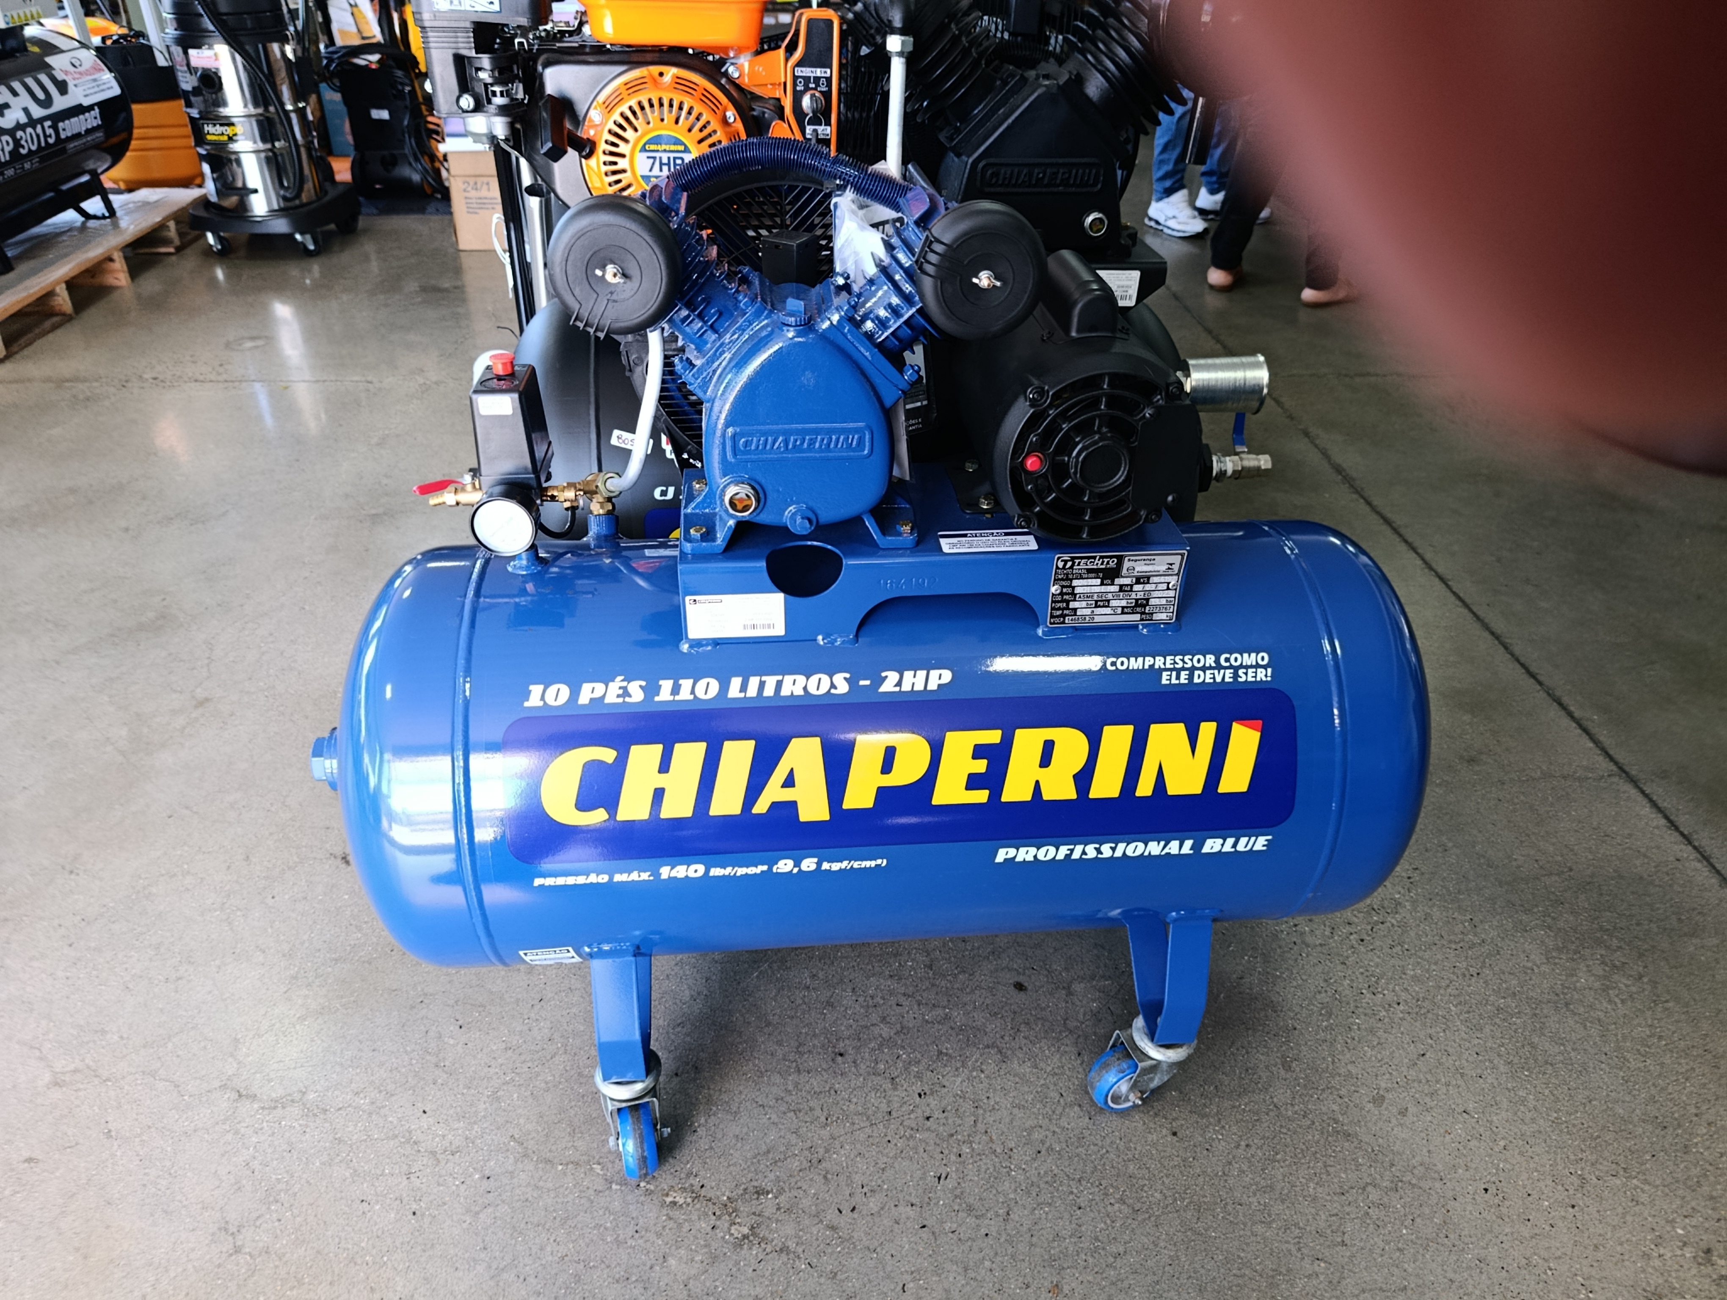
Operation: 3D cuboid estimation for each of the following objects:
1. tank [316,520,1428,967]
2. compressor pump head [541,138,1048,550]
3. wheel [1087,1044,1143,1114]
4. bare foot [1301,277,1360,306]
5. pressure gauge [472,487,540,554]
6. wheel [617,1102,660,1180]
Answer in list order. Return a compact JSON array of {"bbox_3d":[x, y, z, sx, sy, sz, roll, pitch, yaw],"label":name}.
[{"bbox_3d":[0.012,0.083,1.124,0.976,0.398,0.398,-2,31,-4],"label":"tank"},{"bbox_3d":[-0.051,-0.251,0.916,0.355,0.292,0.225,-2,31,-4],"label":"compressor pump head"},{"bbox_3d":[0.269,0.443,1.192,0.073,0.073,0.030,-18,35,-28],"label":"wheel"},{"bbox_3d":[1.686,-1.310,4.143,0.240,0.085,0.090,-13,33,-21],"label":"bare foot"},{"bbox_3d":[-0.289,-0.100,0.929,0.053,0.053,0.032,-2,31,-4],"label":"pressure gauge"},{"bbox_3d":[-0.220,0.480,1.127,0.030,0.073,0.073,-6,31,-11],"label":"wheel"}]

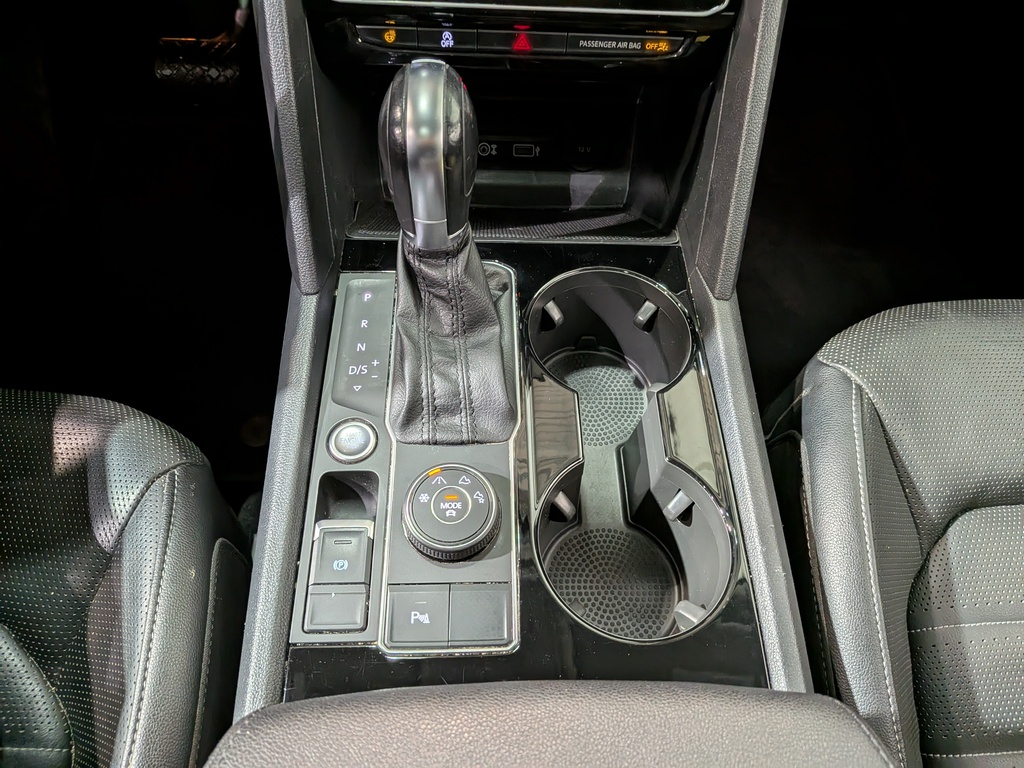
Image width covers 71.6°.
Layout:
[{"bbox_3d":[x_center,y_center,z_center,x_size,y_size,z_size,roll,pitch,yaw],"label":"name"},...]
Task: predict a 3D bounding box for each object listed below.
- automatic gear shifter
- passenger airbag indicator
[{"bbox_3d":[-0.029,-0.057,0.342,0.069,0.150,0.122,1,60,-3],"label":"automatic gear shifter"},{"bbox_3d":[0.062,-0.187,0.388,0.064,0.010,0.010,1,50,-3],"label":"passenger airbag indicator"}]

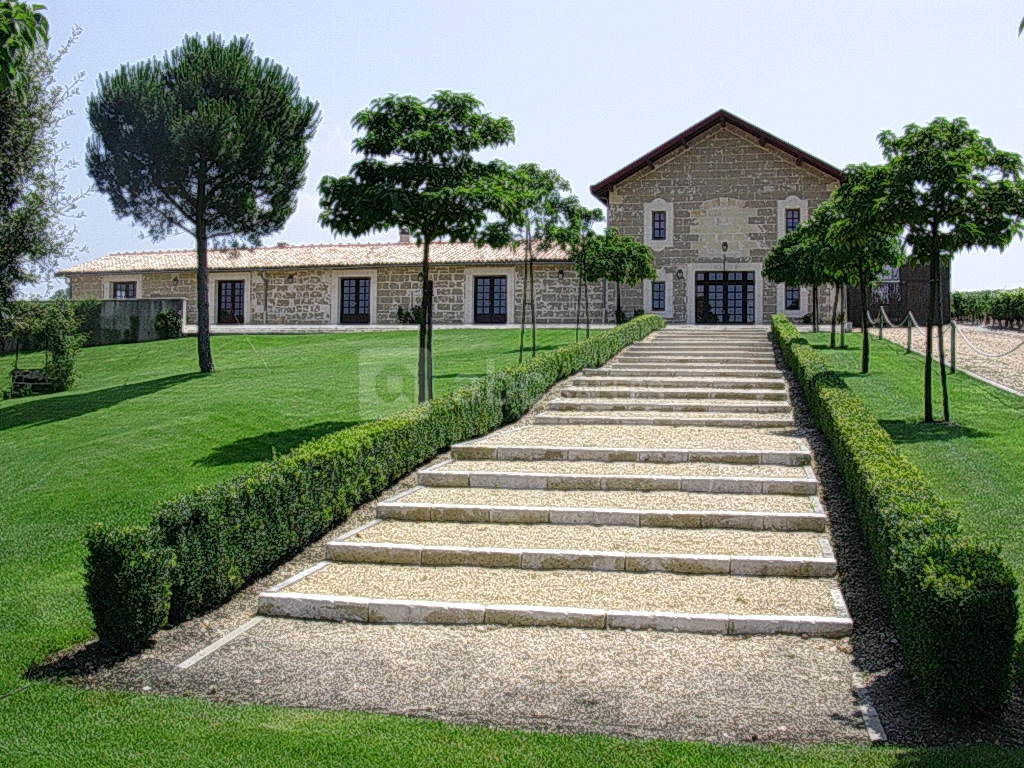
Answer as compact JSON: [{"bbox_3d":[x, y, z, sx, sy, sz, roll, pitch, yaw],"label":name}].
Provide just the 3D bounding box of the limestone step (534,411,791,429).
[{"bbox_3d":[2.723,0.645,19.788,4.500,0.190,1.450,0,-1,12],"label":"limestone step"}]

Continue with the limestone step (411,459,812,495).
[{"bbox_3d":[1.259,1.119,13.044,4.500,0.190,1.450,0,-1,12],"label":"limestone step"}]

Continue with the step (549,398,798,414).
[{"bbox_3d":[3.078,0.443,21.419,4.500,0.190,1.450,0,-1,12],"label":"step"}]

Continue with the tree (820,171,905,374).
[{"bbox_3d":[8.412,-2.680,26.193,2.350,4.910,2.350,1,3,11],"label":"tree"}]

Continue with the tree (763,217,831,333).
[{"bbox_3d":[10.319,-3.831,38.349,3.100,4.050,3.100,1,3,11],"label":"tree"}]

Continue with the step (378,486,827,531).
[{"bbox_3d":[1.038,1.456,12.862,5.000,0.170,1.350,1,3,10],"label":"step"}]

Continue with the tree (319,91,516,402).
[{"bbox_3d":[-1.810,-2.600,21.190,3.800,6.050,3.800,0,3,0],"label":"tree"}]

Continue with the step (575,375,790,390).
[{"bbox_3d":[3.753,-0.020,24.654,4.600,0.150,1.300,1,3,10],"label":"step"}]

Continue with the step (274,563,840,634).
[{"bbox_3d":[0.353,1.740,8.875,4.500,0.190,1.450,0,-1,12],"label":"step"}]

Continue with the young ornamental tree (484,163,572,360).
[{"bbox_3d":[0.427,-3.012,28.300,2.400,5.400,2.400,0,-1,12],"label":"young ornamental tree"}]

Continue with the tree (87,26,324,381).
[{"bbox_3d":[-8.752,-5.112,31.000,6.500,9.500,6.500,0,-1,12],"label":"tree"}]

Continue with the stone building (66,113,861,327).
[{"bbox_3d":[-4.457,-7.853,57.883,42.500,9.500,14.000,1,3,14],"label":"stone building"}]

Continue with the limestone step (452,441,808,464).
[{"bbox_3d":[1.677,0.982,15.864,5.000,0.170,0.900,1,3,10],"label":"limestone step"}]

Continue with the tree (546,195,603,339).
[{"bbox_3d":[2.204,-3.844,37.400,2.150,5.250,2.150,0,-1,12],"label":"tree"}]

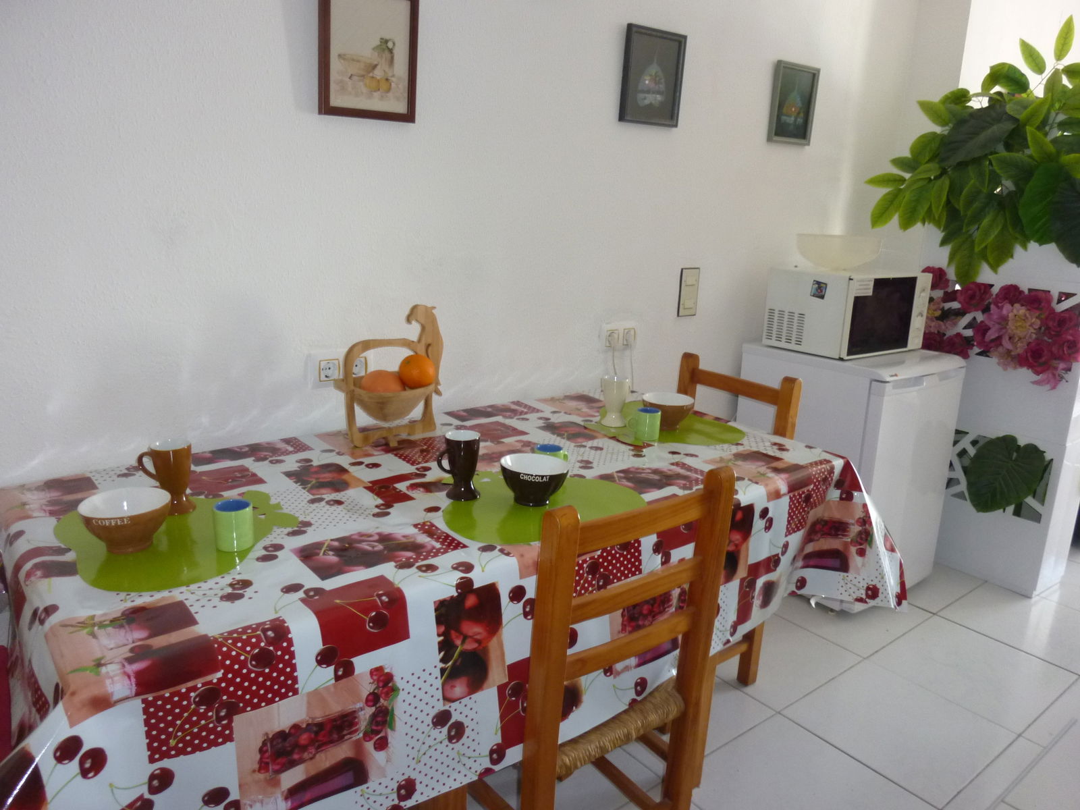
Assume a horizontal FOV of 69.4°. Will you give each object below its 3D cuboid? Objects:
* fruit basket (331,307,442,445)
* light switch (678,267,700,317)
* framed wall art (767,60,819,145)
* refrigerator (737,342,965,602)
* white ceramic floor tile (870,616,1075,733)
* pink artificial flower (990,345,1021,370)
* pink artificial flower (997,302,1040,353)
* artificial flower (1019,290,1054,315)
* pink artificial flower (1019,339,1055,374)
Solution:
[{"bbox_3d":[-0.357,-0.078,1.887,0.268,0.322,0.205,-10,19,-41],"label":"fruit basket"},{"bbox_3d":[0.505,-0.381,2.640,0.086,0.157,0.013,-10,19,-37],"label":"light switch"},{"bbox_3d":[0.905,-1.067,2.763,0.234,0.264,0.020,-10,19,-37],"label":"framed wall art"},{"bbox_3d":[1.081,0.222,2.838,0.499,0.853,0.558,-9,18,-35],"label":"refrigerator"},{"bbox_3d":[1.305,0.795,2.358,0.450,0.008,0.435,-9,18,-38],"label":"white ceramic floor tile"},{"bbox_3d":[1.632,-0.168,2.733,0.070,0.081,0.086,-9,18,-38],"label":"pink artificial flower"},{"bbox_3d":[1.623,-0.261,2.640,0.120,0.157,0.075,14,19,39],"label":"pink artificial flower"},{"bbox_3d":[1.676,-0.346,2.631,0.070,0.080,0.092,-9,18,-38],"label":"artificial flower"},{"bbox_3d":[1.684,-0.167,2.643,0.080,0.109,0.094,-9,18,-38],"label":"pink artificial flower"}]

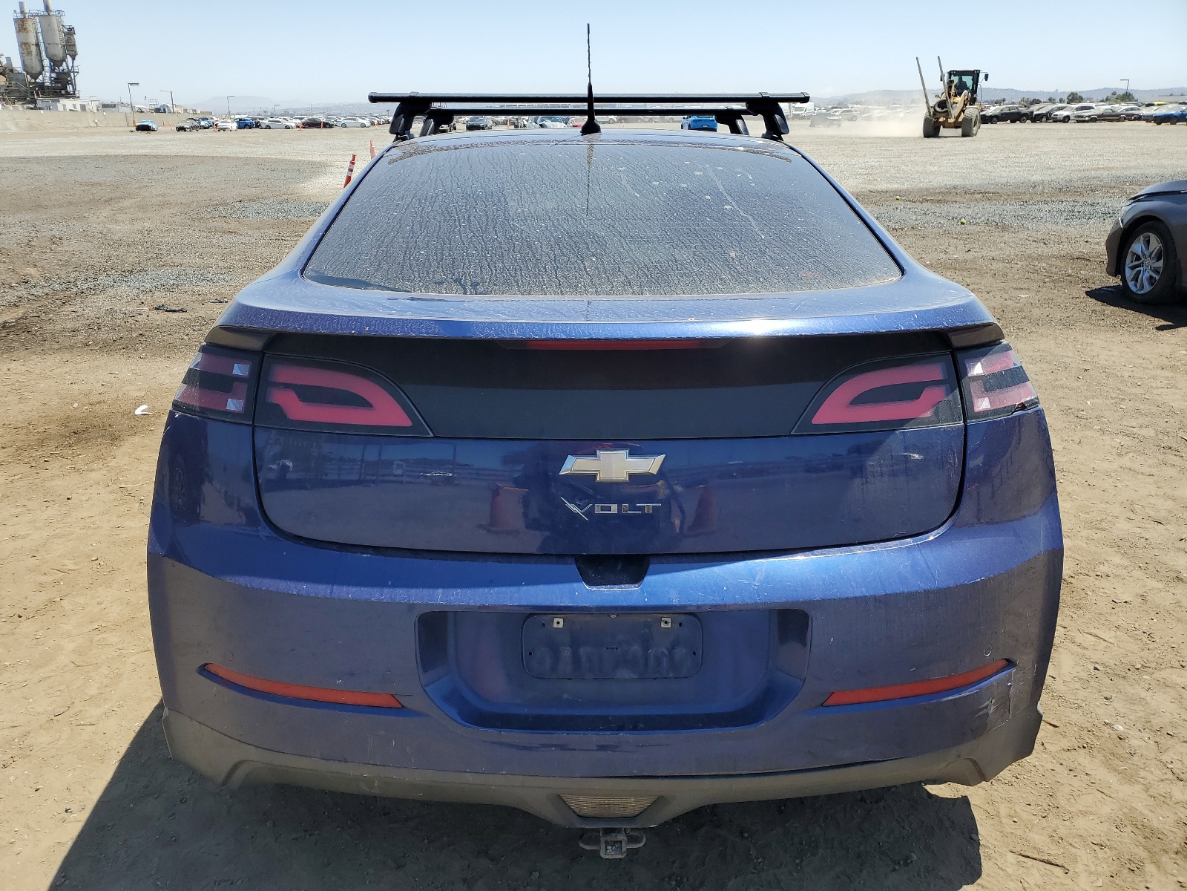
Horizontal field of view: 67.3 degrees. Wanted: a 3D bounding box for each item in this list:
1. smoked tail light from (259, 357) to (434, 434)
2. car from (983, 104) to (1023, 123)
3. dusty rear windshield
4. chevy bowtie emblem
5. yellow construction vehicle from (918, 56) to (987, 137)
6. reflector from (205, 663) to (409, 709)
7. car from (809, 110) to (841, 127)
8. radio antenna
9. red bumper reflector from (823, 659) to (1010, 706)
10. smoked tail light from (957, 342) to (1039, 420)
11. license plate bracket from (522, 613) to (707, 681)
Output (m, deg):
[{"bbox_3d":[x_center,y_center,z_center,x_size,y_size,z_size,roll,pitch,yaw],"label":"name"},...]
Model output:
[{"bbox_3d":[-0.404,-0.081,1.440,0.290,0.117,0.060,3,8,8],"label":"smoked tail light"},{"bbox_3d":[35.982,-28.852,77.743,4.550,1.460,1.820,-6,21,-16],"label":"car"},{"bbox_3d":[0.011,-0.484,1.757,1.010,0.090,0.820,-1,35,-2],"label":"dusty rear windshield"},{"bbox_3d":[0.029,0.033,1.396,0.166,0.054,0.014,-1,10,-1],"label":"chevy bowtie emblem"},{"bbox_3d":[19.336,-18.314,47.046,2.750,3.850,6.400,11,23,27],"label":"yellow construction vehicle"},{"bbox_3d":[-0.475,0.390,1.451,0.362,0.035,0.040,5,21,13],"label":"reflector"},{"bbox_3d":[23.143,-32.493,89.000,1.820,1.520,4.500,-5,21,-13],"label":"car"},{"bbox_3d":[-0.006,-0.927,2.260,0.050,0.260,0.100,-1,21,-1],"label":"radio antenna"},{"bbox_3d":[0.575,0.409,1.569,0.340,0.052,0.048,-5,21,-14],"label":"red bumper reflector"},{"bbox_3d":[0.700,-0.108,1.514,0.215,0.114,0.105,-8,22,-21],"label":"smoked tail light"},{"bbox_3d":[0.031,0.335,1.487,0.293,0.122,0.020,-1,19,-1],"label":"license plate bracket"}]

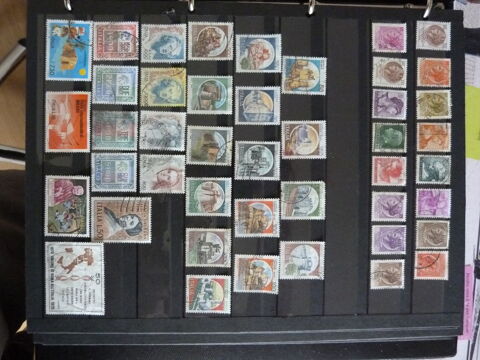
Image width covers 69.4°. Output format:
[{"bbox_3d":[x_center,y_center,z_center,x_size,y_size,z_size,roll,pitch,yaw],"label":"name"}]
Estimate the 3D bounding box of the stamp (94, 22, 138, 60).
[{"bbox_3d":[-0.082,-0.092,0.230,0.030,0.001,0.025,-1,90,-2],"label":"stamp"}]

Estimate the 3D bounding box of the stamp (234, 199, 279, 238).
[{"bbox_3d":[0.012,0.026,0.233,0.030,0.001,0.025,0,90,-2],"label":"stamp"}]

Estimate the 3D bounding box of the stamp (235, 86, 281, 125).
[{"bbox_3d":[0.012,-0.050,0.233,0.030,0.001,0.025,0,90,-2],"label":"stamp"}]

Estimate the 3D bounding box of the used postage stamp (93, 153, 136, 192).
[{"bbox_3d":[-0.084,-0.005,0.231,0.030,0.001,0.025,0,90,-2],"label":"used postage stamp"}]

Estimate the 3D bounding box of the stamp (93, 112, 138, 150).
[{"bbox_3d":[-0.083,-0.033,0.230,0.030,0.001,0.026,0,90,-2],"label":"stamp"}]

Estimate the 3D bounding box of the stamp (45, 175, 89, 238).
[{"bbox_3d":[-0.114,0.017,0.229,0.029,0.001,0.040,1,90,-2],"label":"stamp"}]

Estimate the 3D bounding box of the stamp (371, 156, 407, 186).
[{"bbox_3d":[0.101,-0.006,0.236,0.024,0.001,0.020,0,90,-2],"label":"stamp"}]

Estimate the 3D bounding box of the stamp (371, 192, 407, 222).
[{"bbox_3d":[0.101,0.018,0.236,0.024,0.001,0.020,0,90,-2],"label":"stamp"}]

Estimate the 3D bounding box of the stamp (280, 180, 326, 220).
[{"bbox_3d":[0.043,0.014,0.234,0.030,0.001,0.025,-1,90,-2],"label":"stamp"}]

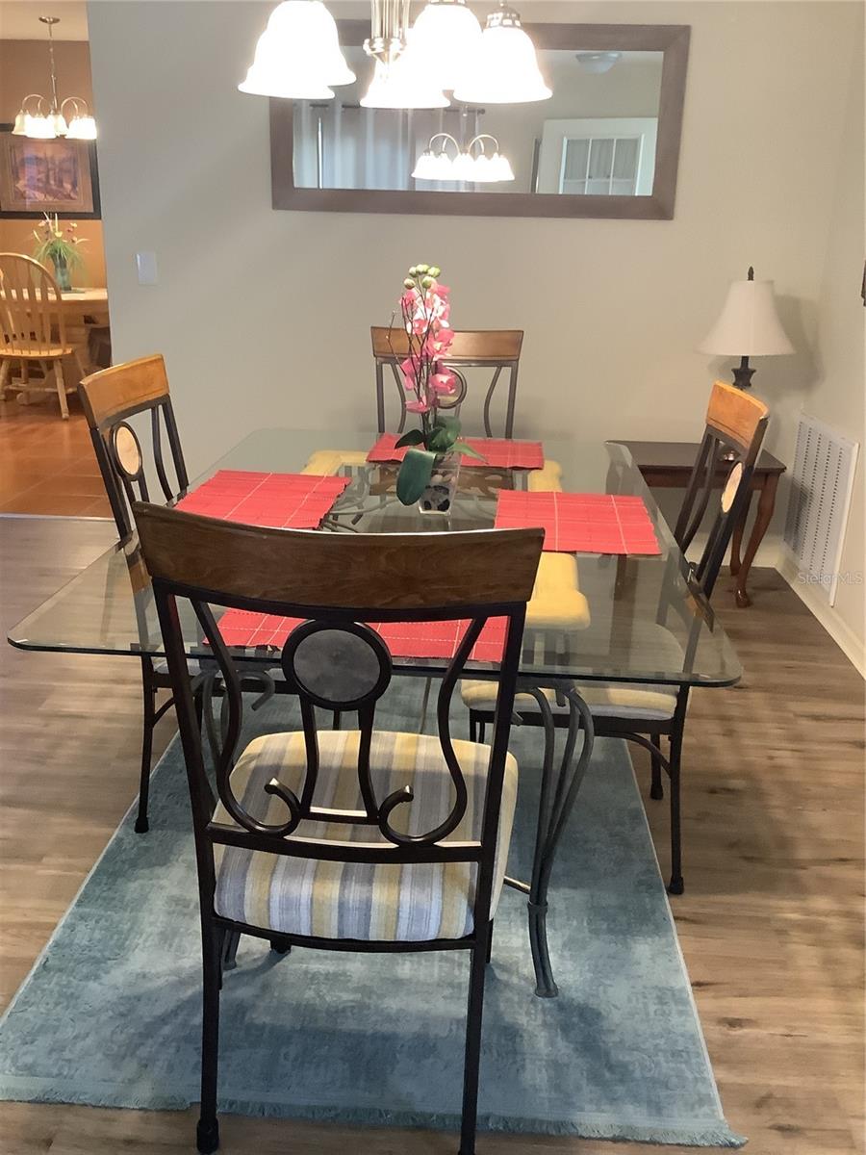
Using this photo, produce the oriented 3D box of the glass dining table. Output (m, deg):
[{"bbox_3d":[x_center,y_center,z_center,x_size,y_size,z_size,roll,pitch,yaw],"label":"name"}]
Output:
[{"bbox_3d":[-0.055,0.213,2.309,1.035,0.750,1.590,3,19,3],"label":"glass dining table"}]

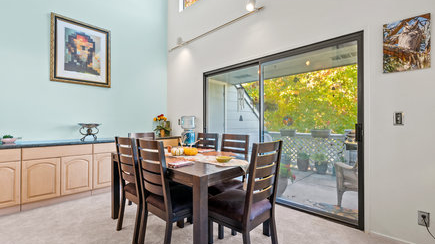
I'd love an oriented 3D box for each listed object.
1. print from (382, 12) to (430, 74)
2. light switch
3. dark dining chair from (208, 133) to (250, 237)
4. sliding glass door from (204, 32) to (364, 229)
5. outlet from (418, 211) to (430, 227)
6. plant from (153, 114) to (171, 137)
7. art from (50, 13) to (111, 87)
[{"bbox_3d":[1.688,-0.691,1.734,0.304,0.461,0.025,0,0,44],"label":"print"},{"bbox_3d":[1.660,-0.026,1.767,0.076,0.117,0.014,0,0,44],"label":"light switch"},{"bbox_3d":[0.040,0.628,2.122,0.465,0.950,0.545,0,0,44],"label":"dark dining chair"},{"bbox_3d":[0.632,0.092,2.821,2.430,2.030,0.090,0,0,44],"label":"sliding glass door"},{"bbox_3d":[1.771,0.837,1.655,0.074,0.118,0.012,0,0,44],"label":"outlet"},{"bbox_3d":[-1.125,0.062,3.971,0.340,0.470,0.340,0,0,44],"label":"plant"},{"bbox_3d":[-2.310,-1.182,3.346,0.035,1.078,0.864,0,0,44],"label":"art"}]

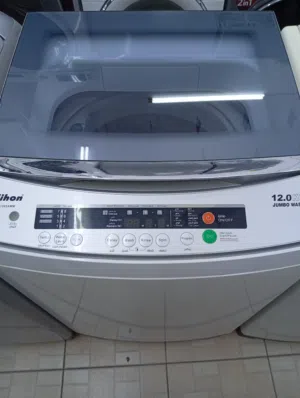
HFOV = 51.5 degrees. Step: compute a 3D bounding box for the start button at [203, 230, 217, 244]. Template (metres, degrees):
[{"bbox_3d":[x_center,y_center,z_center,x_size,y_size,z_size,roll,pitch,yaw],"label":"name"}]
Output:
[{"bbox_3d":[0.086,0.056,0.449,0.021,0.006,0.021,0,68,0],"label":"start button"}]

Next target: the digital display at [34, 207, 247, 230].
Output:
[{"bbox_3d":[-0.014,0.029,0.460,0.309,0.008,0.036,0,68,0],"label":"digital display"}]

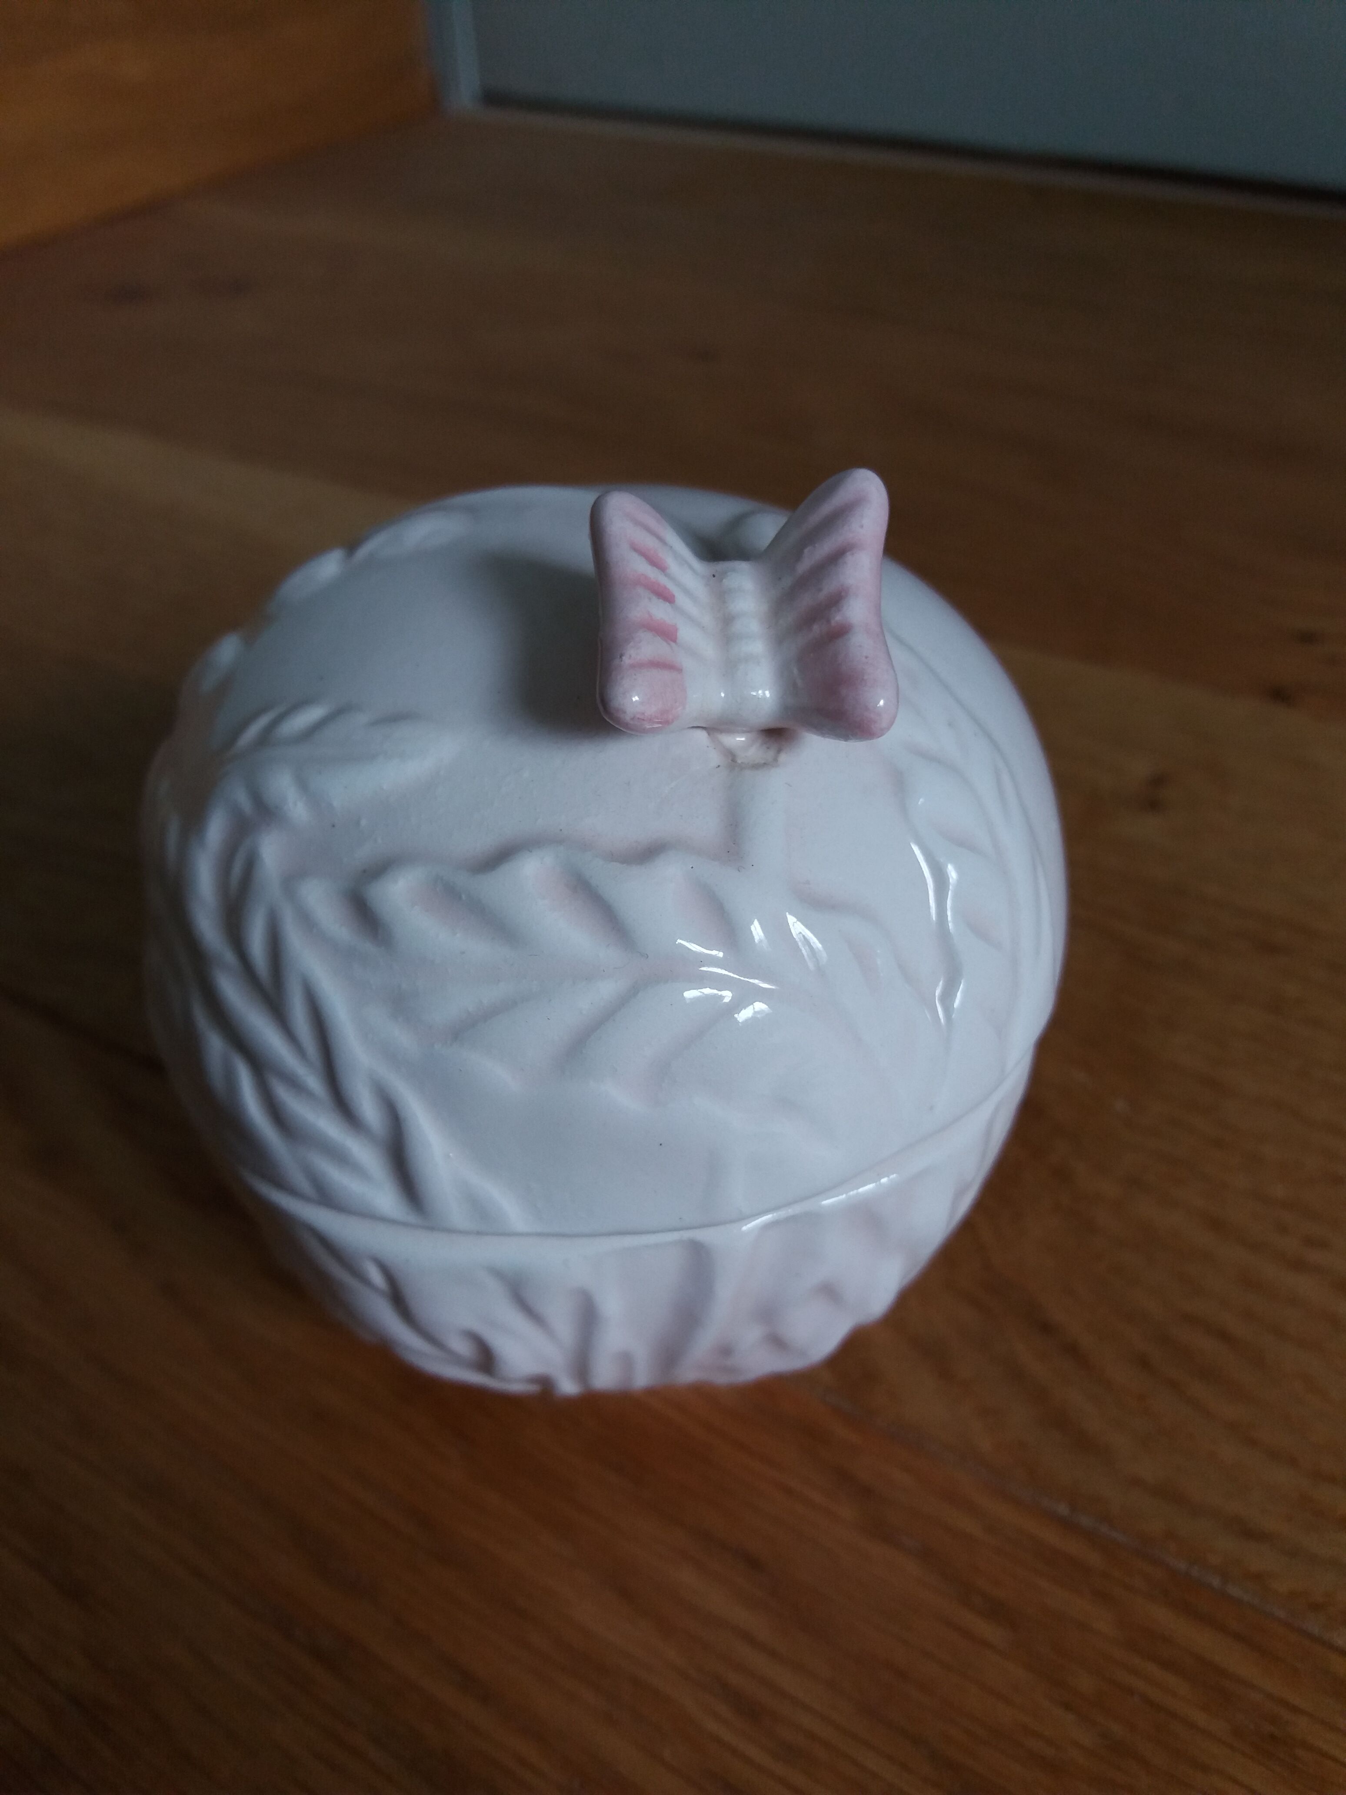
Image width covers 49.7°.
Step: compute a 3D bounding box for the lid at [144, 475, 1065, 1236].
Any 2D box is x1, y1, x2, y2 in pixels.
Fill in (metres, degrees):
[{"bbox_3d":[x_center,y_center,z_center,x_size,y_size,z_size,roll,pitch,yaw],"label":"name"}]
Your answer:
[{"bbox_3d":[-0.009,-0.023,0.169,0.115,0.064,0.108,-1,39,1],"label":"lid"}]

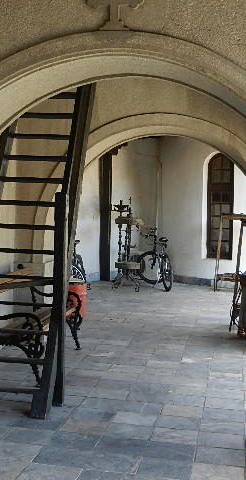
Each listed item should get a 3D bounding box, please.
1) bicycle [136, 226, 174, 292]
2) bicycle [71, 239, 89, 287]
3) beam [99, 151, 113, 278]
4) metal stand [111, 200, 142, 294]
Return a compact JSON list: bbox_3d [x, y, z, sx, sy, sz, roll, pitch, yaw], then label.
[{"bbox_3d":[0.653,0.359,12.863,0.500,1.060,1.680,0,3,-12],"label":"bicycle"},{"bbox_3d":[-0.904,0.395,12.047,0.550,1.020,1.680,-1,3,-29],"label":"bicycle"},{"bbox_3d":[-0.309,-0.538,14.055,0.180,2.712,0.140,-1,3,-36],"label":"beam"},{"bbox_3d":[0.089,0.062,12.837,0.560,1.640,0.520,1,3,9],"label":"metal stand"}]

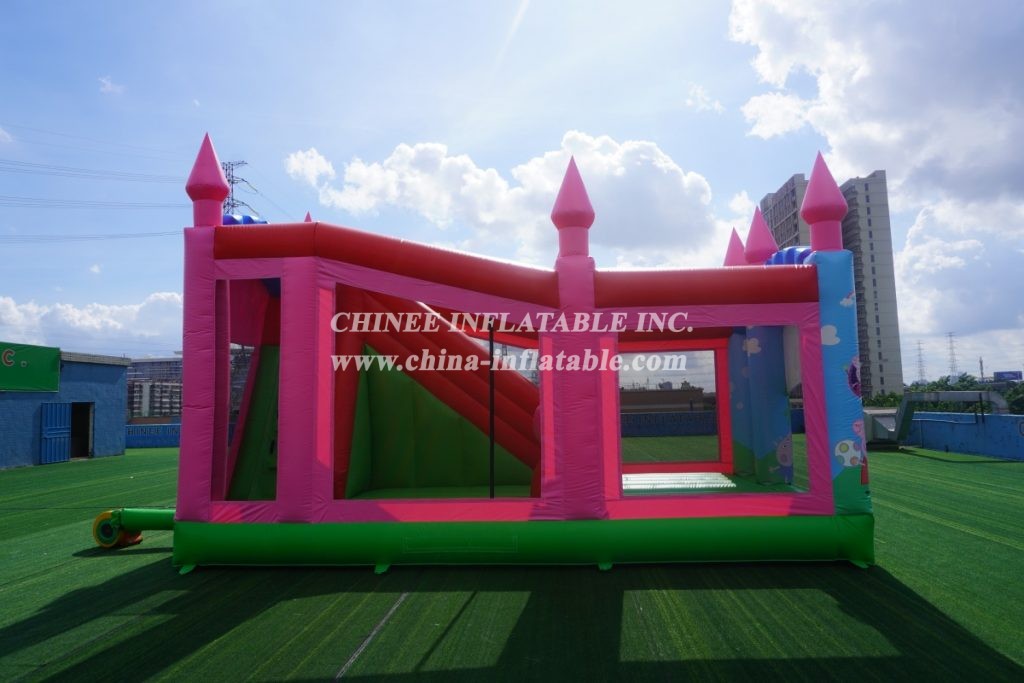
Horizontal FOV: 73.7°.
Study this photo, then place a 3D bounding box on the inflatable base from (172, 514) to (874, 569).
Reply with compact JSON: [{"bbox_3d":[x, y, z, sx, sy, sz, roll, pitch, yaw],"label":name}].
[{"bbox_3d":[0.119,2.170,8.674,7.050,0.470,3.700,-1,-6,2],"label":"inflatable base"}]

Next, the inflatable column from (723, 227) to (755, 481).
[{"bbox_3d":[3.452,0.120,10.236,0.450,3.780,0.450,-1,-6,2],"label":"inflatable column"}]

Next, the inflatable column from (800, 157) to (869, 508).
[{"bbox_3d":[3.339,-0.163,7.114,0.470,3.780,0.450,-1,-6,2],"label":"inflatable column"}]

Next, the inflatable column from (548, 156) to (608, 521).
[{"bbox_3d":[0.776,-0.131,8.116,0.604,4.267,0.549,-1,-5,3],"label":"inflatable column"}]

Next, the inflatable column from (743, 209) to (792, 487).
[{"bbox_3d":[3.432,0.025,9.158,0.460,3.780,0.450,-1,-6,2],"label":"inflatable column"}]

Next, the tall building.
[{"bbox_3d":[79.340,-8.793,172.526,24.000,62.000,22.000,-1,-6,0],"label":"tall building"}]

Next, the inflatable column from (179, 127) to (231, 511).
[{"bbox_3d":[-3.347,-0.220,7.426,0.450,4.220,0.450,-1,-6,2],"label":"inflatable column"}]

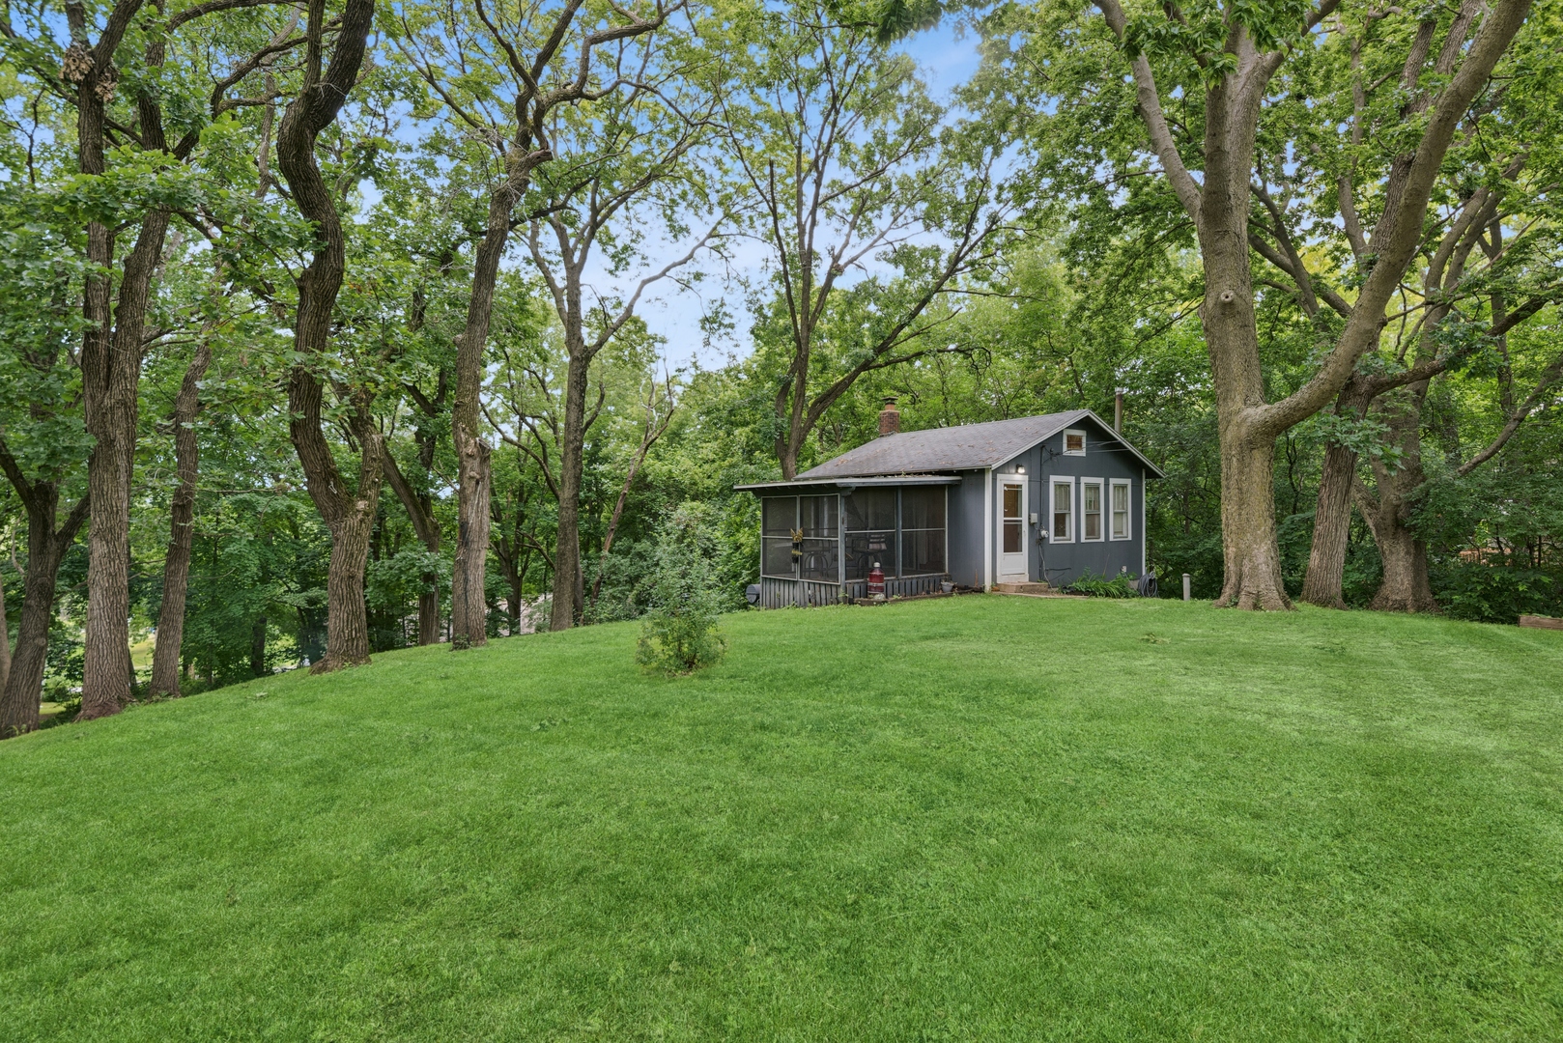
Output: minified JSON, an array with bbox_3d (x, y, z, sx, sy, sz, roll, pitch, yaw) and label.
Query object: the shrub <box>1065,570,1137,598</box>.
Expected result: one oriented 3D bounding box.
[{"bbox_3d":[7.041,1.355,17.172,2.675,0.495,0.858,-1,1,-38],"label":"shrub"}]

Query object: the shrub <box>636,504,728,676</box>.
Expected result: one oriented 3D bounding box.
[{"bbox_3d":[-1.036,0.683,8.090,0.950,1.734,0.950,0,1,0],"label":"shrub"}]

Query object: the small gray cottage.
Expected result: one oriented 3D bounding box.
[{"bbox_3d":[3.649,-0.653,18.583,9.936,4.815,6.091,-1,1,-38],"label":"small gray cottage"}]

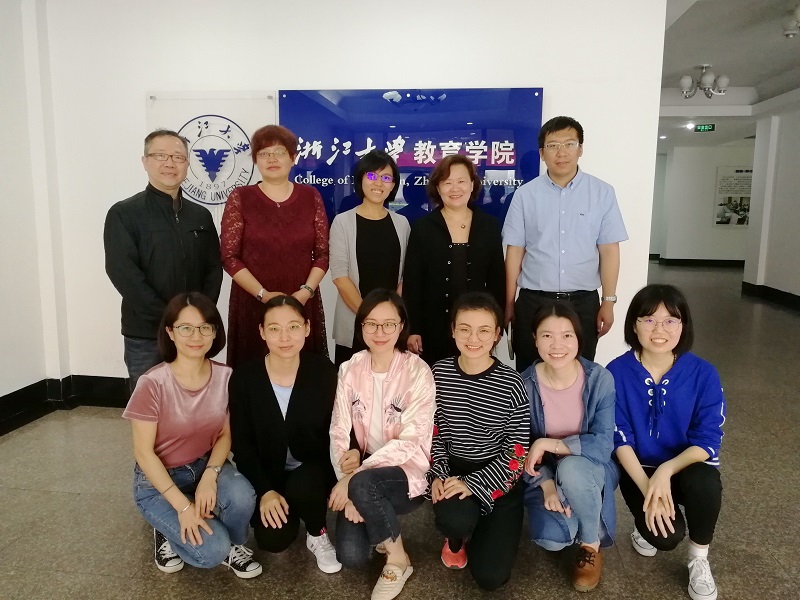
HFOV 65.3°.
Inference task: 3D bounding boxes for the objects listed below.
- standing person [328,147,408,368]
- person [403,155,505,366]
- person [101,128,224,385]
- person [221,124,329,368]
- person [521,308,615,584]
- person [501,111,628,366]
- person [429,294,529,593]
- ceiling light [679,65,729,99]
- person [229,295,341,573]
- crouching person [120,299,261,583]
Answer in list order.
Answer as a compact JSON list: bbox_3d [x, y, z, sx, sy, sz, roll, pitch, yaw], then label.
[{"bbox_3d":[-0.133,0.165,2.730,0.400,1.592,0.300,-1,8,-13],"label":"standing person"},{"bbox_3d":[0.238,0.175,2.730,0.440,1.579,0.310,0,8,-5],"label":"person"},{"bbox_3d":[-1.000,0.125,2.685,0.500,1.662,0.340,-4,9,-32],"label":"person"},{"bbox_3d":[-0.515,0.130,2.624,0.460,1.680,0.320,-1,8,-14],"label":"person"},{"bbox_3d":[0.653,0.502,2.463,0.460,1.016,0.670,3,8,17],"label":"person"},{"bbox_3d":[0.710,0.100,2.709,0.530,1.746,0.320,2,8,7],"label":"person"},{"bbox_3d":[0.298,0.480,2.460,0.430,1.053,0.670,1,8,4],"label":"person"},{"bbox_3d":[4.009,-2.887,8.228,0.640,0.405,0.640,1,8,0],"label":"ceiling light"},{"bbox_3d":[-0.470,0.471,2.541,0.460,1.029,0.670,0,8,-8],"label":"person"},{"bbox_3d":[-0.841,0.465,2.531,0.490,1.036,0.680,-3,9,-22],"label":"crouching person"}]

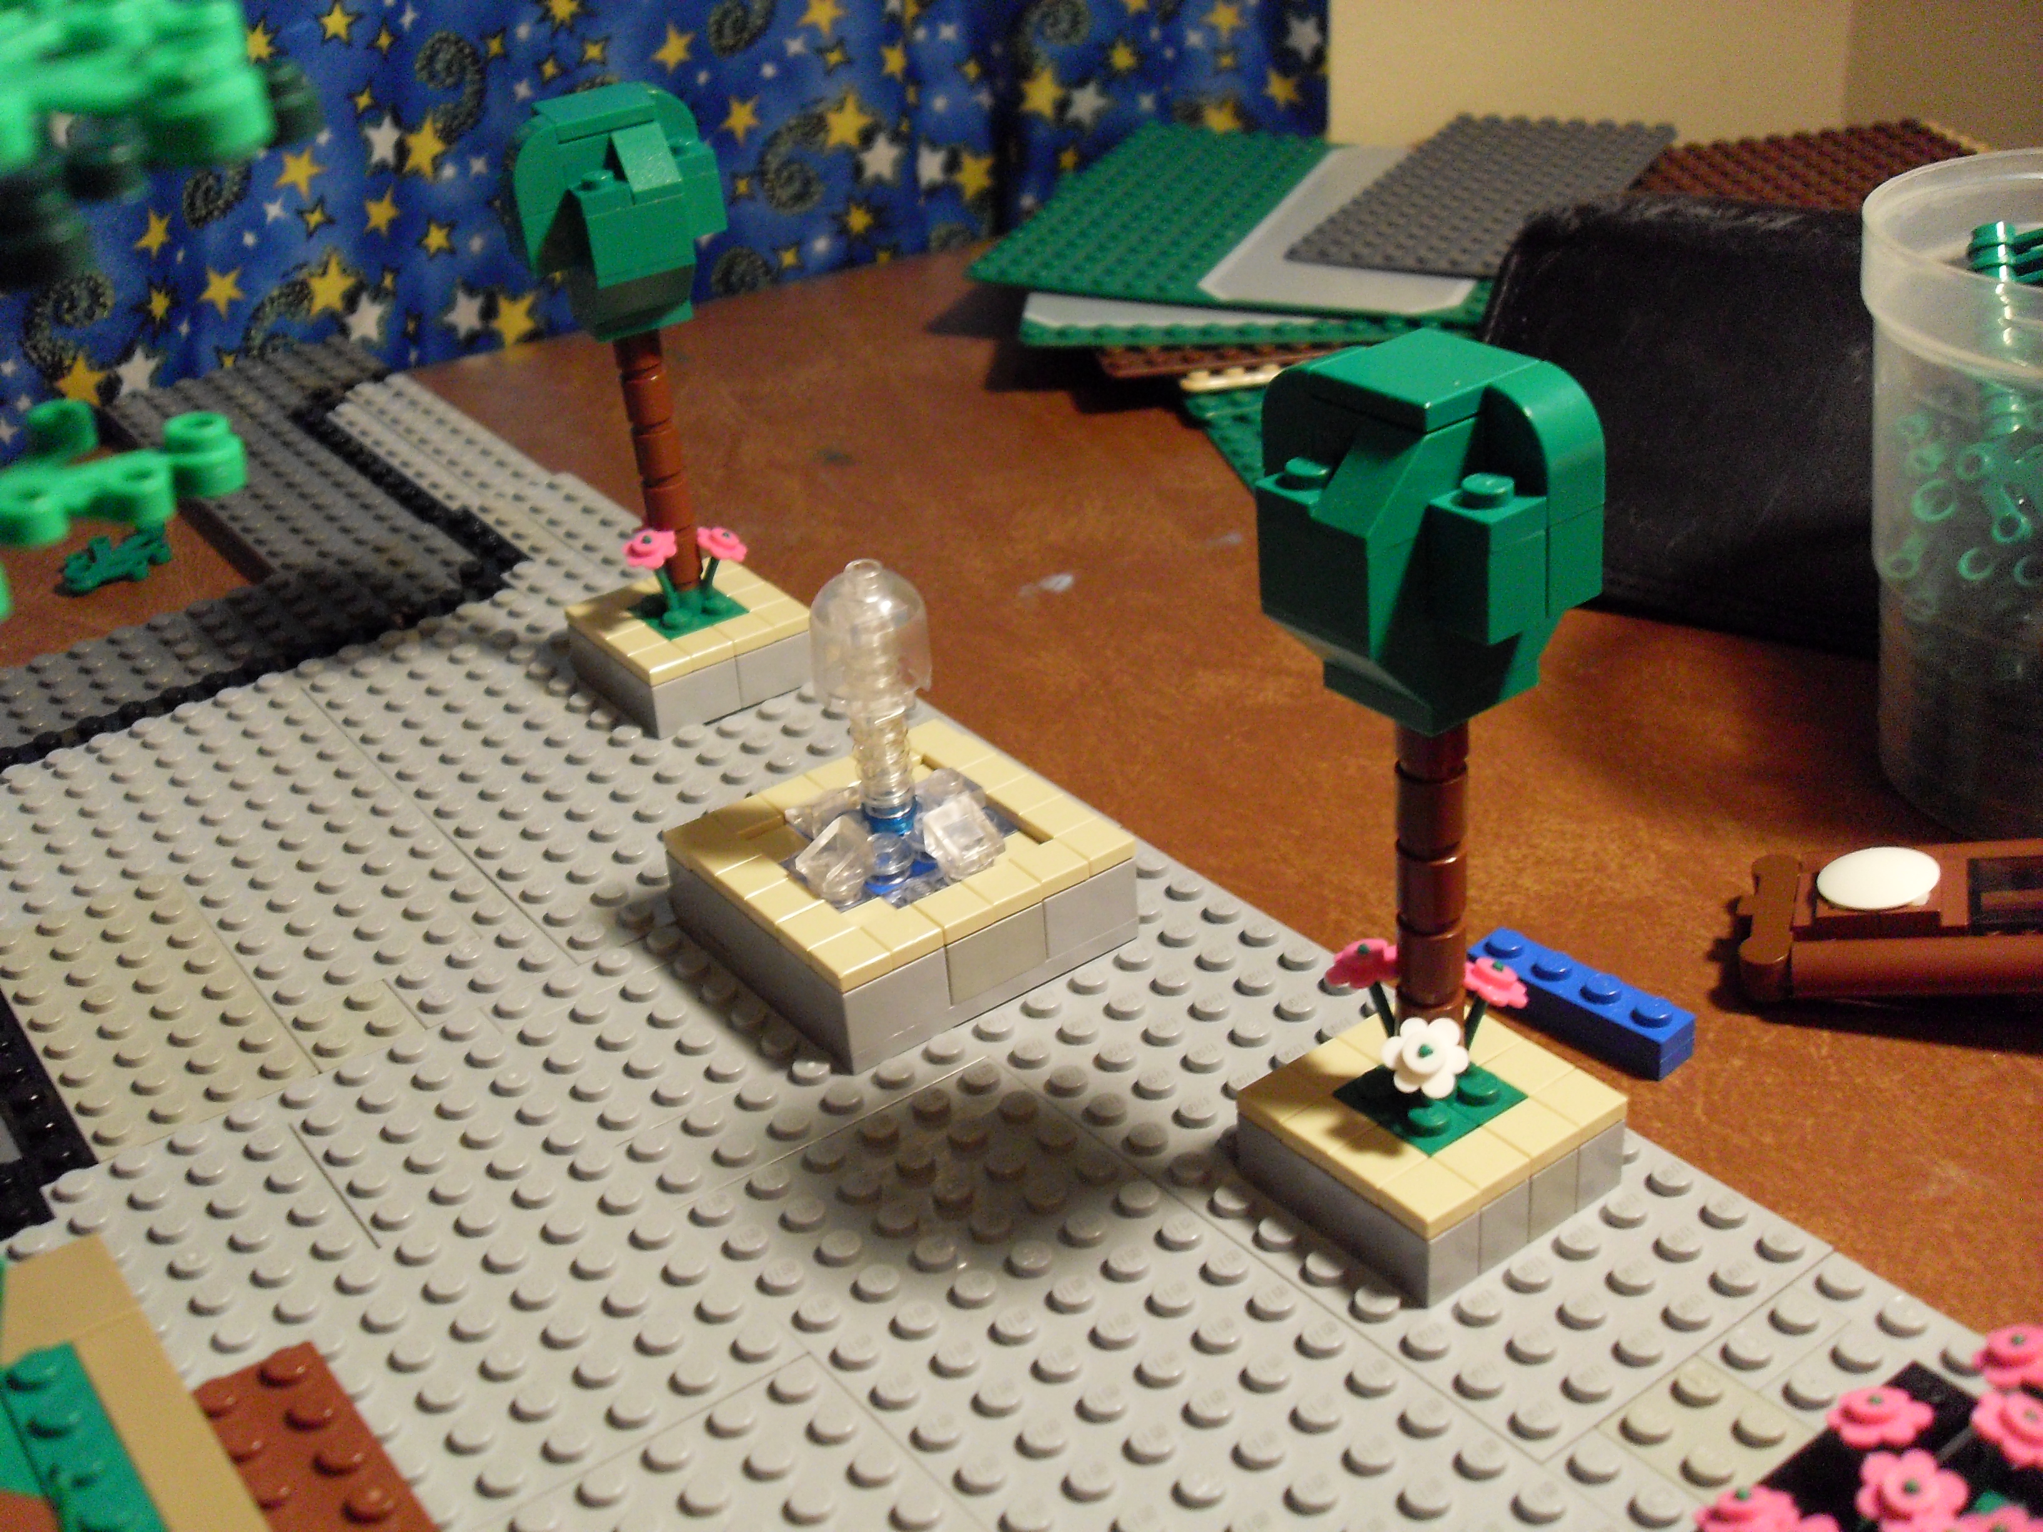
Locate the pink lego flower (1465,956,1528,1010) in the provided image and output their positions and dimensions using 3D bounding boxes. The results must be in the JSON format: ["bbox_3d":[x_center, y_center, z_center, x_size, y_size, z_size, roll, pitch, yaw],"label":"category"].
[{"bbox_3d":[0.055,0.025,0.253,0.009,0.003,0.009,13,21,-25],"label":"pink lego flower"}]

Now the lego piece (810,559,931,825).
[{"bbox_3d":[-0.019,-0.010,0.297,0.016,0.038,0.016,-4,30,2],"label":"lego piece"}]

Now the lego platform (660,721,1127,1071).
[{"bbox_3d":[-0.017,0.017,0.311,0.048,0.016,0.048,-23,34,-29],"label":"lego platform"}]

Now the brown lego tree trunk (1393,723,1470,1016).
[{"bbox_3d":[0.045,0.012,0.244,0.008,0.048,0.008,-5,29,3],"label":"brown lego tree trunk"}]

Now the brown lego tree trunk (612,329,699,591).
[{"bbox_3d":[-0.061,-0.053,0.370,0.008,0.048,0.008,-25,34,-28],"label":"brown lego tree trunk"}]

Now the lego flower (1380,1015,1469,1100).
[{"bbox_3d":[0.045,0.033,0.244,0.010,0.003,0.010,2,67,11],"label":"lego flower"}]

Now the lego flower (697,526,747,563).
[{"bbox_3d":[-0.052,-0.039,0.379,0.009,0.003,0.009,23,31,-8],"label":"lego flower"}]

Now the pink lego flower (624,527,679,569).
[{"bbox_3d":[-0.063,-0.037,0.373,0.009,0.003,0.009,12,61,24],"label":"pink lego flower"}]

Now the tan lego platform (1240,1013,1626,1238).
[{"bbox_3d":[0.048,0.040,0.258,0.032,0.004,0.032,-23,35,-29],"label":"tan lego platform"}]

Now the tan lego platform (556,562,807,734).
[{"bbox_3d":[-0.058,-0.022,0.389,0.032,0.013,0.032,-23,35,-29],"label":"tan lego platform"}]

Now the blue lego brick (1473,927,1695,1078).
[{"bbox_3d":[0.078,0.033,0.306,0.008,0.008,0.032,-28,37,-34],"label":"blue lego brick"}]

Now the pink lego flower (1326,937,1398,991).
[{"bbox_3d":[0.041,0.023,0.257,0.009,0.003,0.009,-28,8,-34],"label":"pink lego flower"}]

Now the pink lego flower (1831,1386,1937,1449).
[{"bbox_3d":[0.081,0.061,0.205,0.010,0.004,0.010,-7,30,13],"label":"pink lego flower"}]

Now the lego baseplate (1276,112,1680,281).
[{"bbox_3d":[0.124,-0.151,0.575,0.064,0.005,0.128,13,35,27],"label":"lego baseplate"}]

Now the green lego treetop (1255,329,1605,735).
[{"bbox_3d":[0.042,-0.024,0.224,0.032,0.035,0.032,-23,33,-29],"label":"green lego treetop"}]

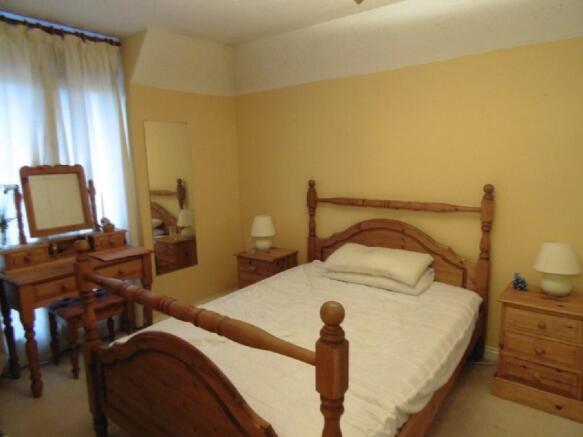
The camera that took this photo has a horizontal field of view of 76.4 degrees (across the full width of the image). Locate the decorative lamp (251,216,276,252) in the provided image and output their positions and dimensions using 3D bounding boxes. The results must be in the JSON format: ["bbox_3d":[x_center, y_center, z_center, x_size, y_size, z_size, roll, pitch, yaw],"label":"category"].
[{"bbox_3d":[-0.278,0.127,3.492,0.225,0.335,0.225,-1,10,0],"label":"decorative lamp"}]

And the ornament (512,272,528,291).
[{"bbox_3d":[1.452,0.398,2.345,0.082,0.100,0.060,6,12,38],"label":"ornament"}]

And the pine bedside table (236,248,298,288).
[{"bbox_3d":[-0.211,0.608,3.414,0.420,0.585,0.375,6,12,38],"label":"pine bedside table"}]

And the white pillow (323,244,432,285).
[{"bbox_3d":[0.634,0.313,2.729,0.710,0.135,0.420,6,26,38],"label":"white pillow"}]

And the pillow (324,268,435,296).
[{"bbox_3d":[0.631,0.396,2.753,0.730,0.125,0.410,6,15,38],"label":"pillow"}]

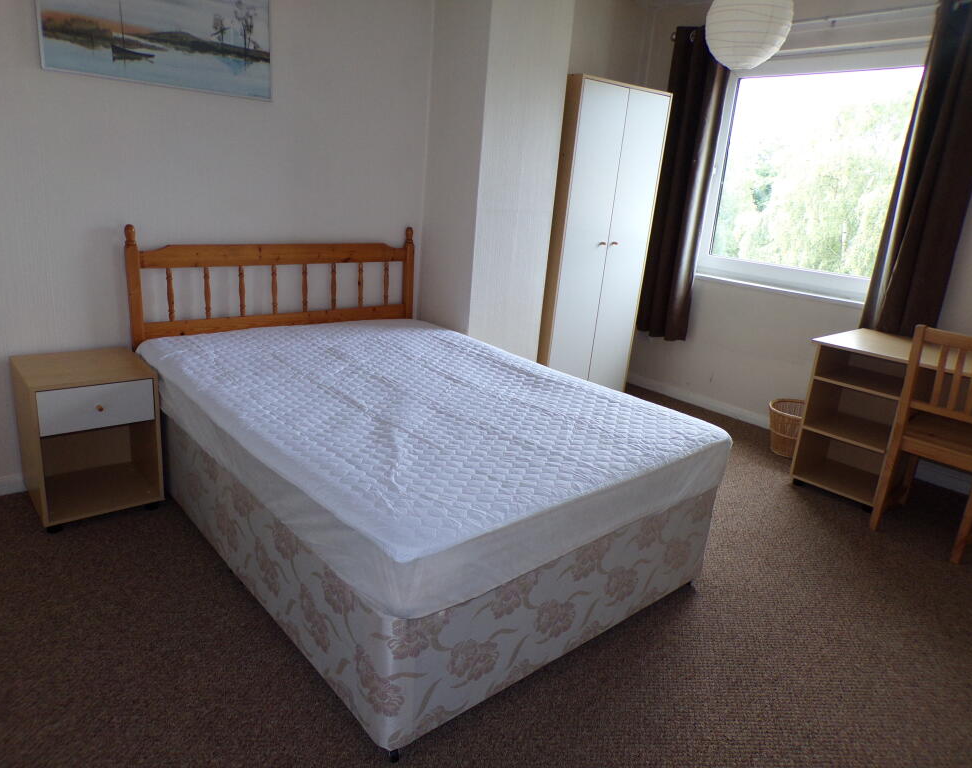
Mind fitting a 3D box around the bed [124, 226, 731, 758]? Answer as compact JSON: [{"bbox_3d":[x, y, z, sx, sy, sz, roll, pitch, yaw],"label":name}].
[{"bbox_3d":[-0.307,0.053,2.649,1.380,1.050,1.980,-10,22,-40],"label":"bed"}]

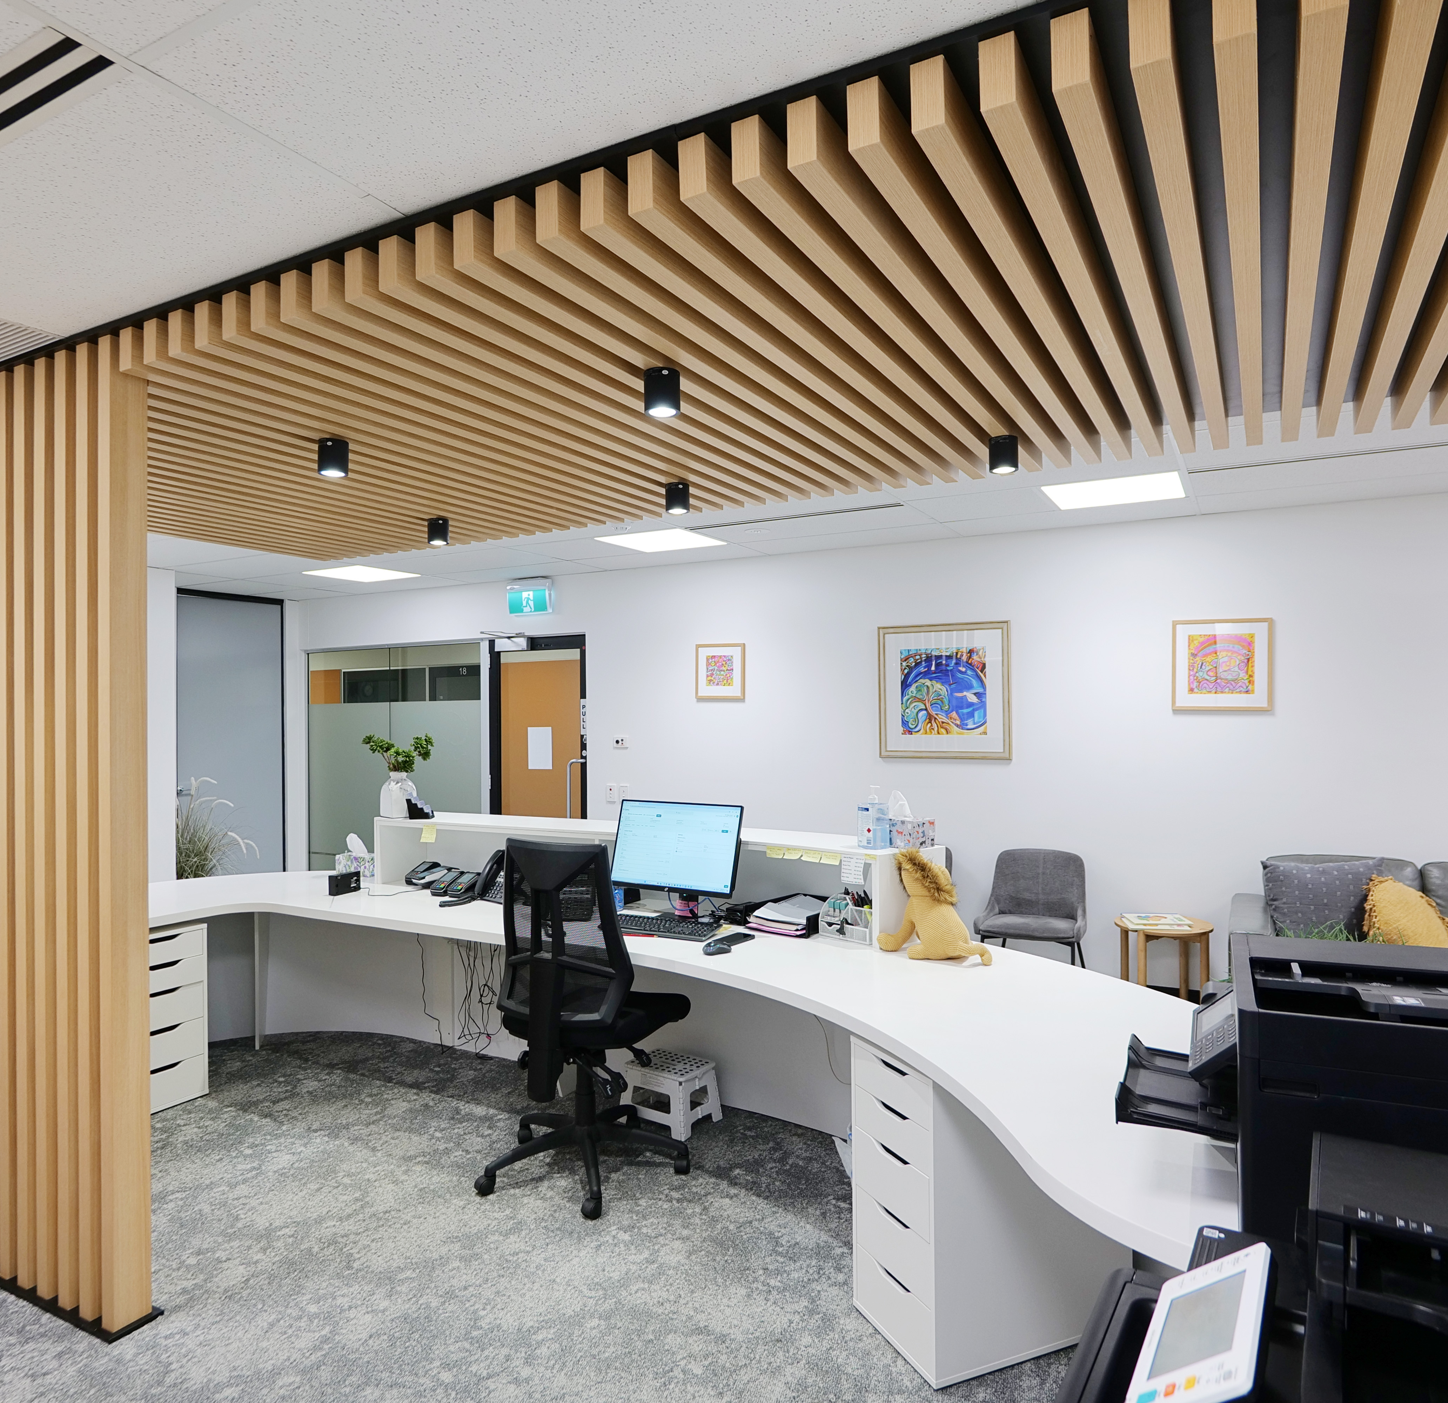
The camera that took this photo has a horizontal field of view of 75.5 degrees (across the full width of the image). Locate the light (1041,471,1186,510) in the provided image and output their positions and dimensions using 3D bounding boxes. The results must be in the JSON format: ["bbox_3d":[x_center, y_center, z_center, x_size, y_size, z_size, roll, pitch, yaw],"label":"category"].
[{"bbox_3d":[1.792,-0.963,4.280,0.590,0.030,0.590,0,0,29],"label":"light"}]

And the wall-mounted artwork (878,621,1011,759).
[{"bbox_3d":[1.264,-0.052,5.411,0.775,0.790,0.030,0,0,29],"label":"wall-mounted artwork"}]

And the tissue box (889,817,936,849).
[{"bbox_3d":[0.675,0.477,3.459,0.117,0.105,0.200,0,0,-38],"label":"tissue box"}]

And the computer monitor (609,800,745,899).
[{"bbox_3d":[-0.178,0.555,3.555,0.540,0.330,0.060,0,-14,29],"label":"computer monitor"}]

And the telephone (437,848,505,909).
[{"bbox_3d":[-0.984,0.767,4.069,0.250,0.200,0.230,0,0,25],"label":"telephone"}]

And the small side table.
[{"bbox_3d":[2.163,1.348,4.579,0.485,0.500,0.485,0,0,30],"label":"small side table"}]

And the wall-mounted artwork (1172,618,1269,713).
[{"bbox_3d":[2.531,-0.178,4.757,0.452,0.468,0.030,0,0,30],"label":"wall-mounted artwork"}]

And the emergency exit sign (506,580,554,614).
[{"bbox_3d":[-1.468,-0.794,7.074,0.355,0.260,0.110,0,0,29],"label":"emergency exit sign"}]

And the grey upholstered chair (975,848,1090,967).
[{"bbox_3d":[1.616,1.198,4.848,0.550,0.810,0.580,0,0,21],"label":"grey upholstered chair"}]

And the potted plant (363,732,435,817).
[{"bbox_3d":[-1.547,0.362,4.504,0.320,0.400,0.270,0,0,3],"label":"potted plant"}]

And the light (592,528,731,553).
[{"bbox_3d":[-0.352,-0.948,5.481,0.590,0.030,0.590,0,0,29],"label":"light"}]

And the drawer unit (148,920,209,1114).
[{"bbox_3d":[-2.445,1.249,3.796,0.580,0.700,0.360,0,0,29],"label":"drawer unit"}]

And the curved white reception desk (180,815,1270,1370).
[{"bbox_3d":[-0.668,1.071,3.372,4.750,1.070,1.930,0,0,30],"label":"curved white reception desk"}]

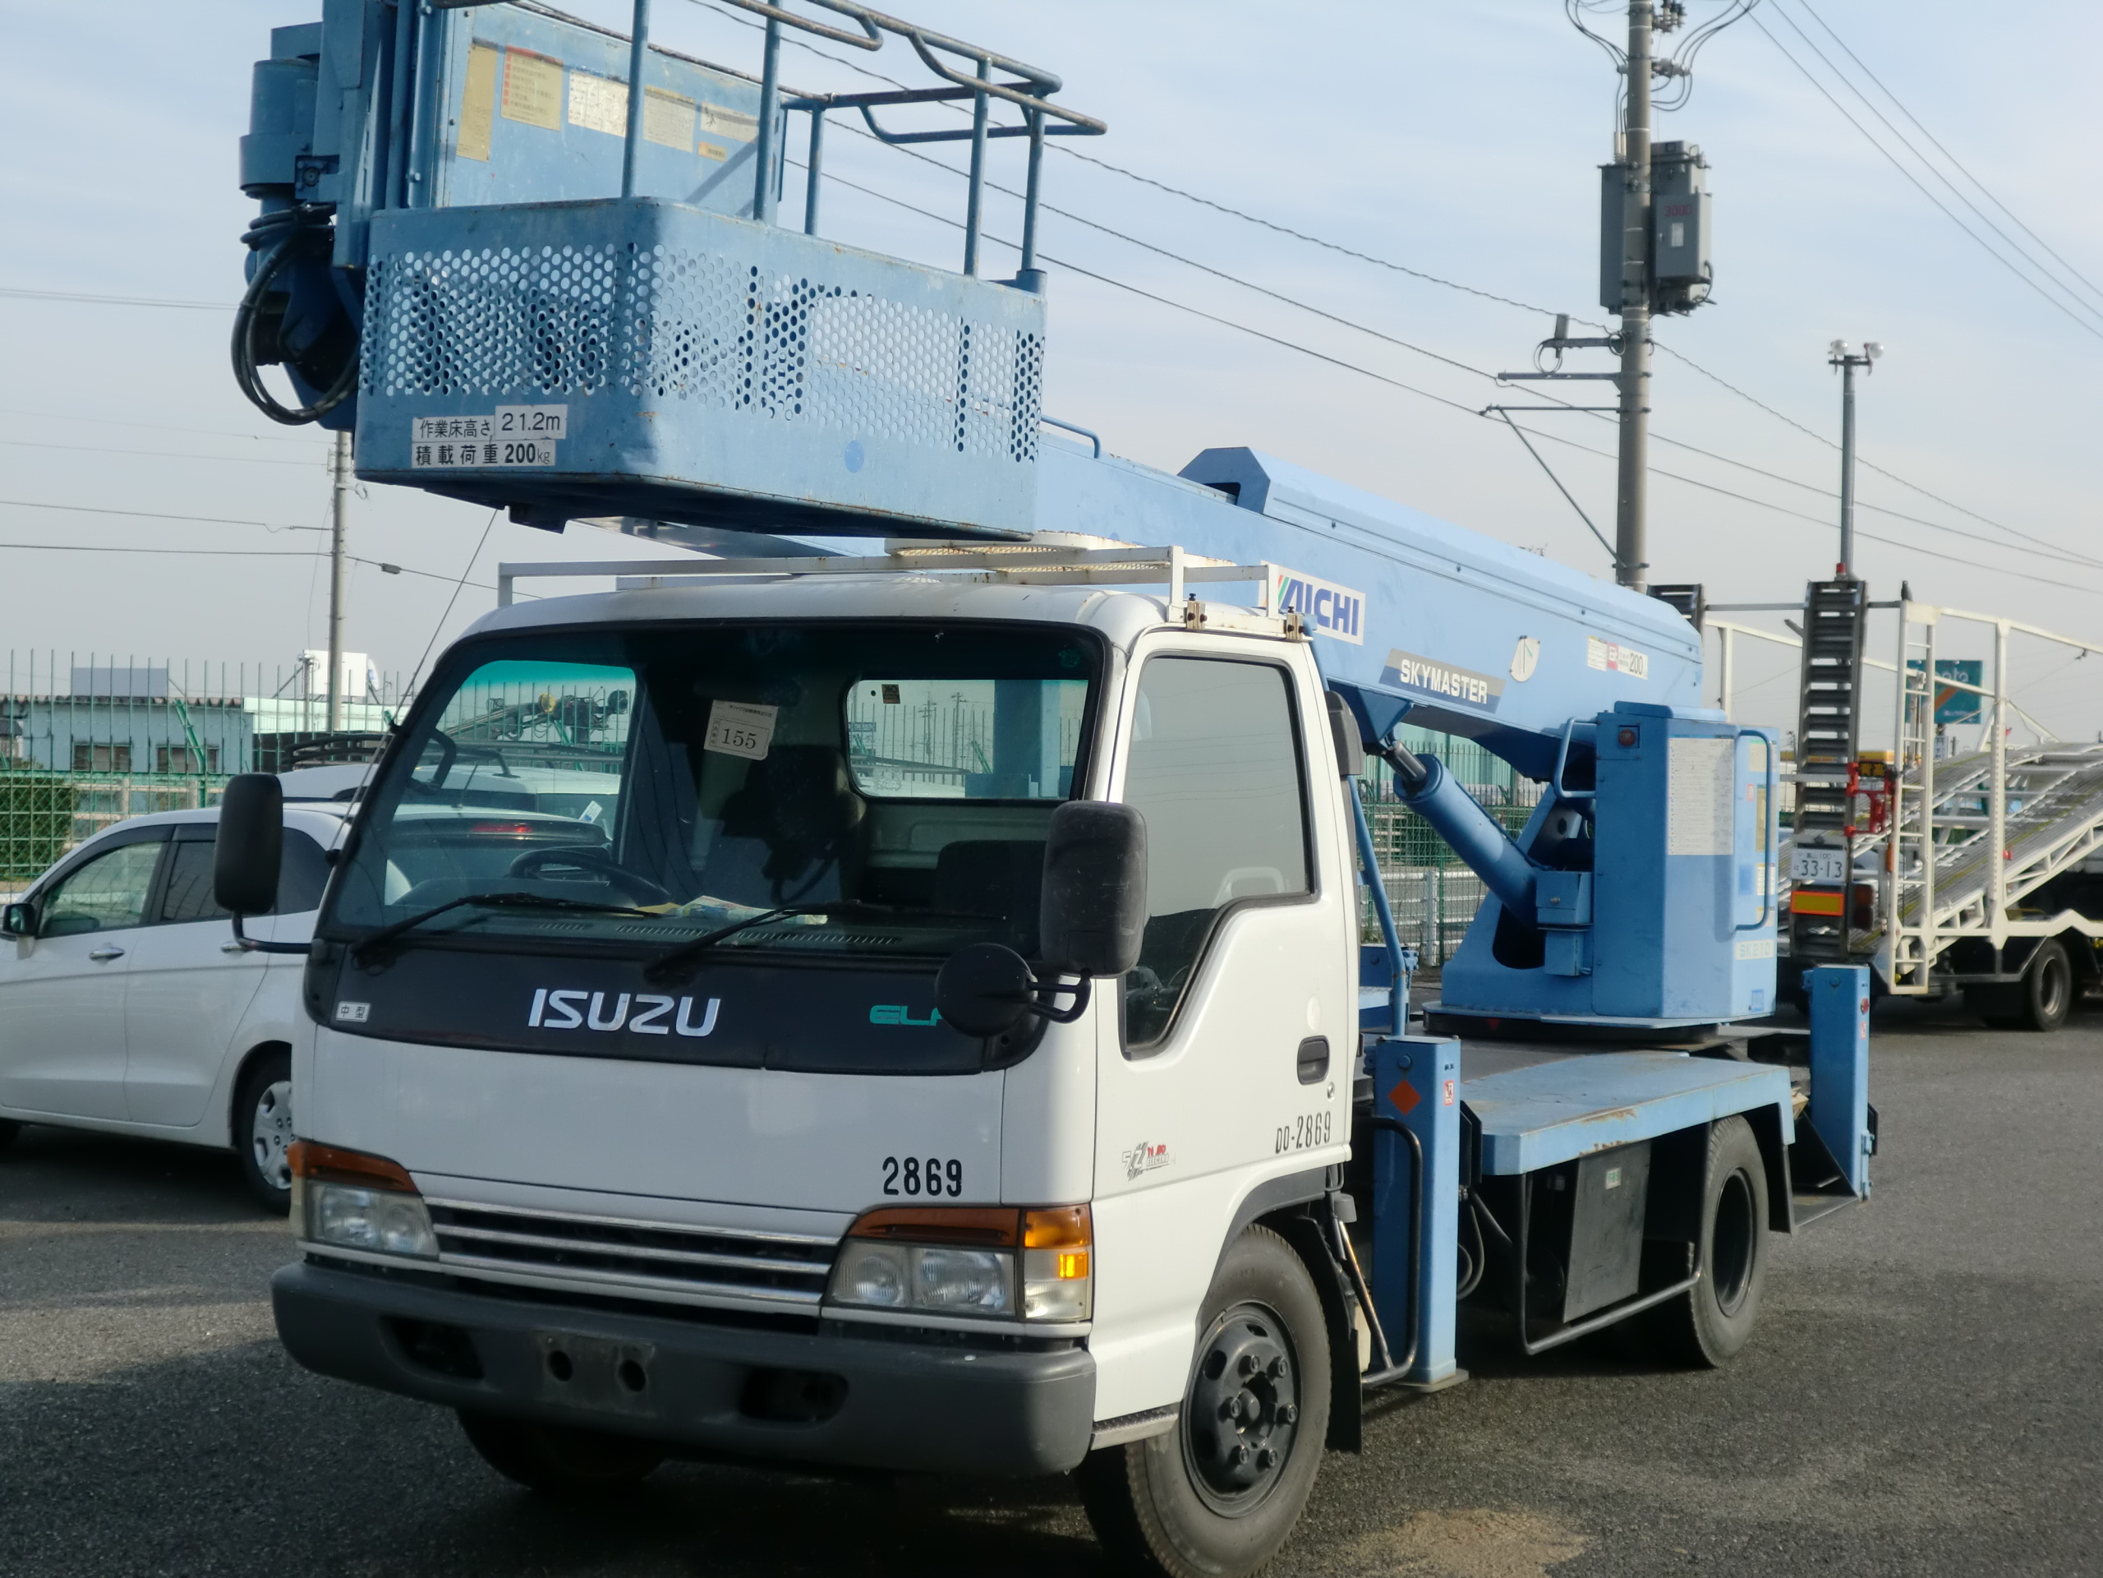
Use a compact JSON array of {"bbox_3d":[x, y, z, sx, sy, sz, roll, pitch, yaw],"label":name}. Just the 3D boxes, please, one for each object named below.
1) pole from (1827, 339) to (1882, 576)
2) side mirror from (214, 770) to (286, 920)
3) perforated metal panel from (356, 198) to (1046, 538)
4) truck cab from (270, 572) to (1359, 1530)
[{"bbox_3d":[8.223,-1.328,31.988,0.540,6.628,0.250,1,0,14],"label":"pole"},{"bbox_3d":[-1.801,0.123,6.967,0.090,0.315,0.190,9,-5,-40],"label":"side mirror"},{"bbox_3d":[-0.631,-0.761,5.801,0.761,0.464,1.148,5,2,37],"label":"perforated metal panel"},{"bbox_3d":[-0.530,0.474,6.910,2.081,1.922,1.568,1,0,29],"label":"truck cab"}]

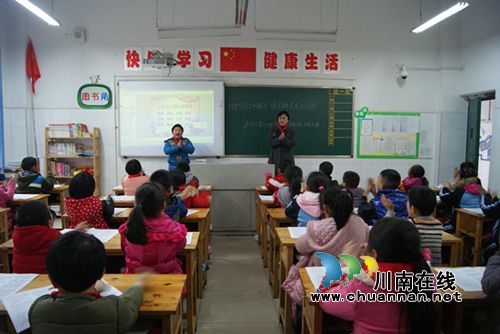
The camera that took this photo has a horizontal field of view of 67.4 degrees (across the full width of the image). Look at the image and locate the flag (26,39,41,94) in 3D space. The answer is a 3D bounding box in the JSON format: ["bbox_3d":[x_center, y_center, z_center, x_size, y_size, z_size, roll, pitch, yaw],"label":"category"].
[{"bbox_3d":[-3.400,-1.578,5.892,0.240,0.950,0.200,0,5,-3],"label":"flag"}]

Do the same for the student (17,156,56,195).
[{"bbox_3d":[-2.487,0.422,4.389,0.420,1.096,0.550,1,5,7],"label":"student"}]

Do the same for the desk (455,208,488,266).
[{"bbox_3d":[2.556,0.736,3.447,1.200,0.670,0.410,0,5,-3],"label":"desk"}]

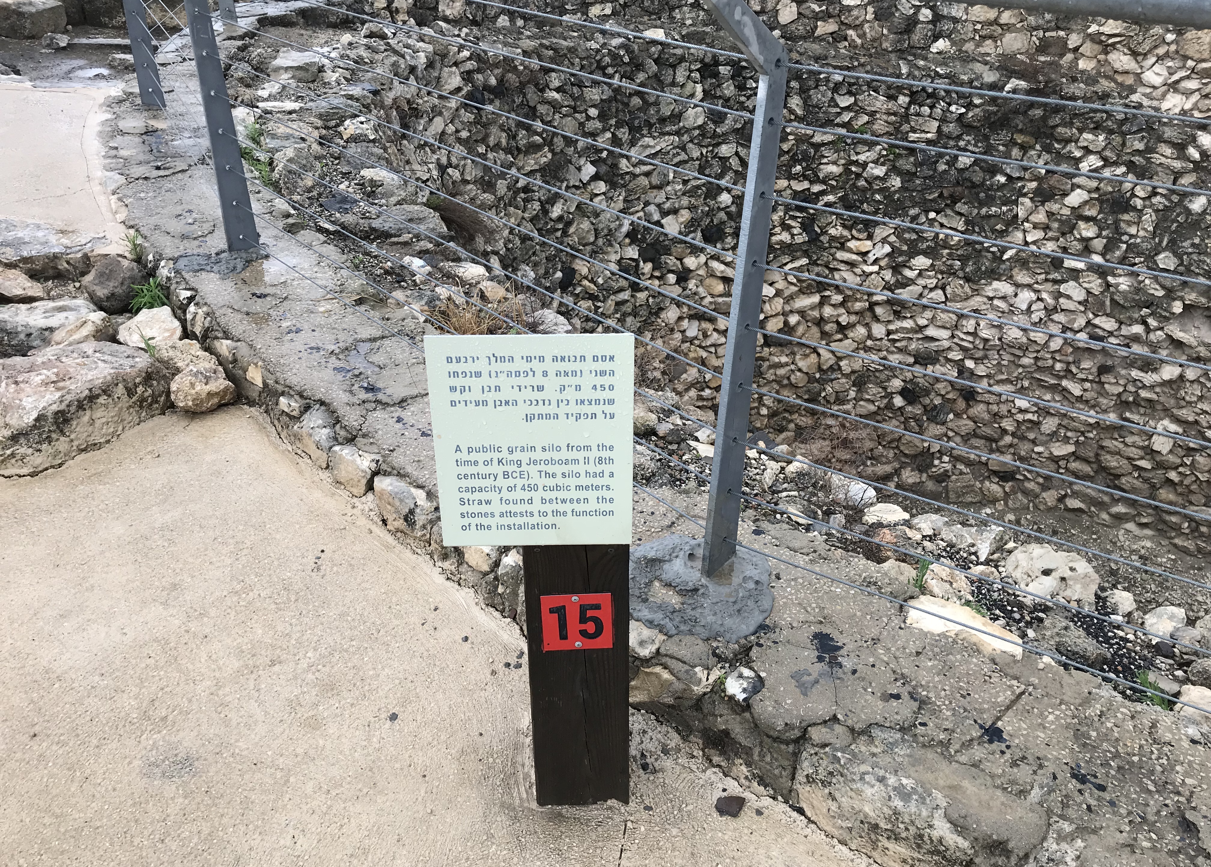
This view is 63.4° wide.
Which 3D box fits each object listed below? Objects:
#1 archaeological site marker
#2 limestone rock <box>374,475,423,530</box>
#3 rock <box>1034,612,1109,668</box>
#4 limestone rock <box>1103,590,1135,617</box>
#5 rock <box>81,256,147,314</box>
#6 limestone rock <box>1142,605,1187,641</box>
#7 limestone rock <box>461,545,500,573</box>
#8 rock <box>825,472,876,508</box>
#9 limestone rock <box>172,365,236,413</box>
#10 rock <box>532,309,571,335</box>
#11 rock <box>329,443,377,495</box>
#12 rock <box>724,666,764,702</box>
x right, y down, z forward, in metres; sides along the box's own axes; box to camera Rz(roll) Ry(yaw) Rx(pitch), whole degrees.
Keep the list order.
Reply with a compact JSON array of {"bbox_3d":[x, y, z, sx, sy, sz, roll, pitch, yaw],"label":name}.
[{"bbox_3d":[-0.092,0.203,1.425,0.256,0.790,0.120,-1,27,-1],"label":"archaeological site marker"},{"bbox_3d":[-0.437,0.145,2.071,0.095,0.130,0.130,-28,43,-37],"label":"limestone rock"},{"bbox_3d":[0.800,0.357,1.682,0.090,0.080,0.130,-21,39,-30],"label":"rock"},{"bbox_3d":[0.955,0.316,1.820,0.056,0.045,0.050,21,38,29],"label":"limestone rock"},{"bbox_3d":[-1.383,-0.418,2.750,0.180,0.160,0.165,-16,37,-24],"label":"rock"},{"bbox_3d":[0.999,0.339,1.752,0.074,0.058,0.066,24,40,31],"label":"limestone rock"},{"bbox_3d":[-0.246,0.241,1.940,0.060,0.065,0.080,-27,42,-36],"label":"limestone rock"},{"bbox_3d":[0.520,0.120,2.090,0.070,0.065,0.105,-27,42,-36],"label":"rock"},{"bbox_3d":[-1.019,-0.116,2.477,0.165,0.115,0.140,-13,36,-21],"label":"limestone rock"},{"bbox_3d":[-0.151,-0.303,2.720,0.110,0.080,0.090,13,35,19],"label":"rock"},{"bbox_3d":[-0.549,0.077,2.140,0.075,0.095,0.115,-27,42,-36],"label":"rock"},{"bbox_3d":[0.224,0.406,1.585,0.055,0.050,0.060,-27,42,-36],"label":"rock"}]

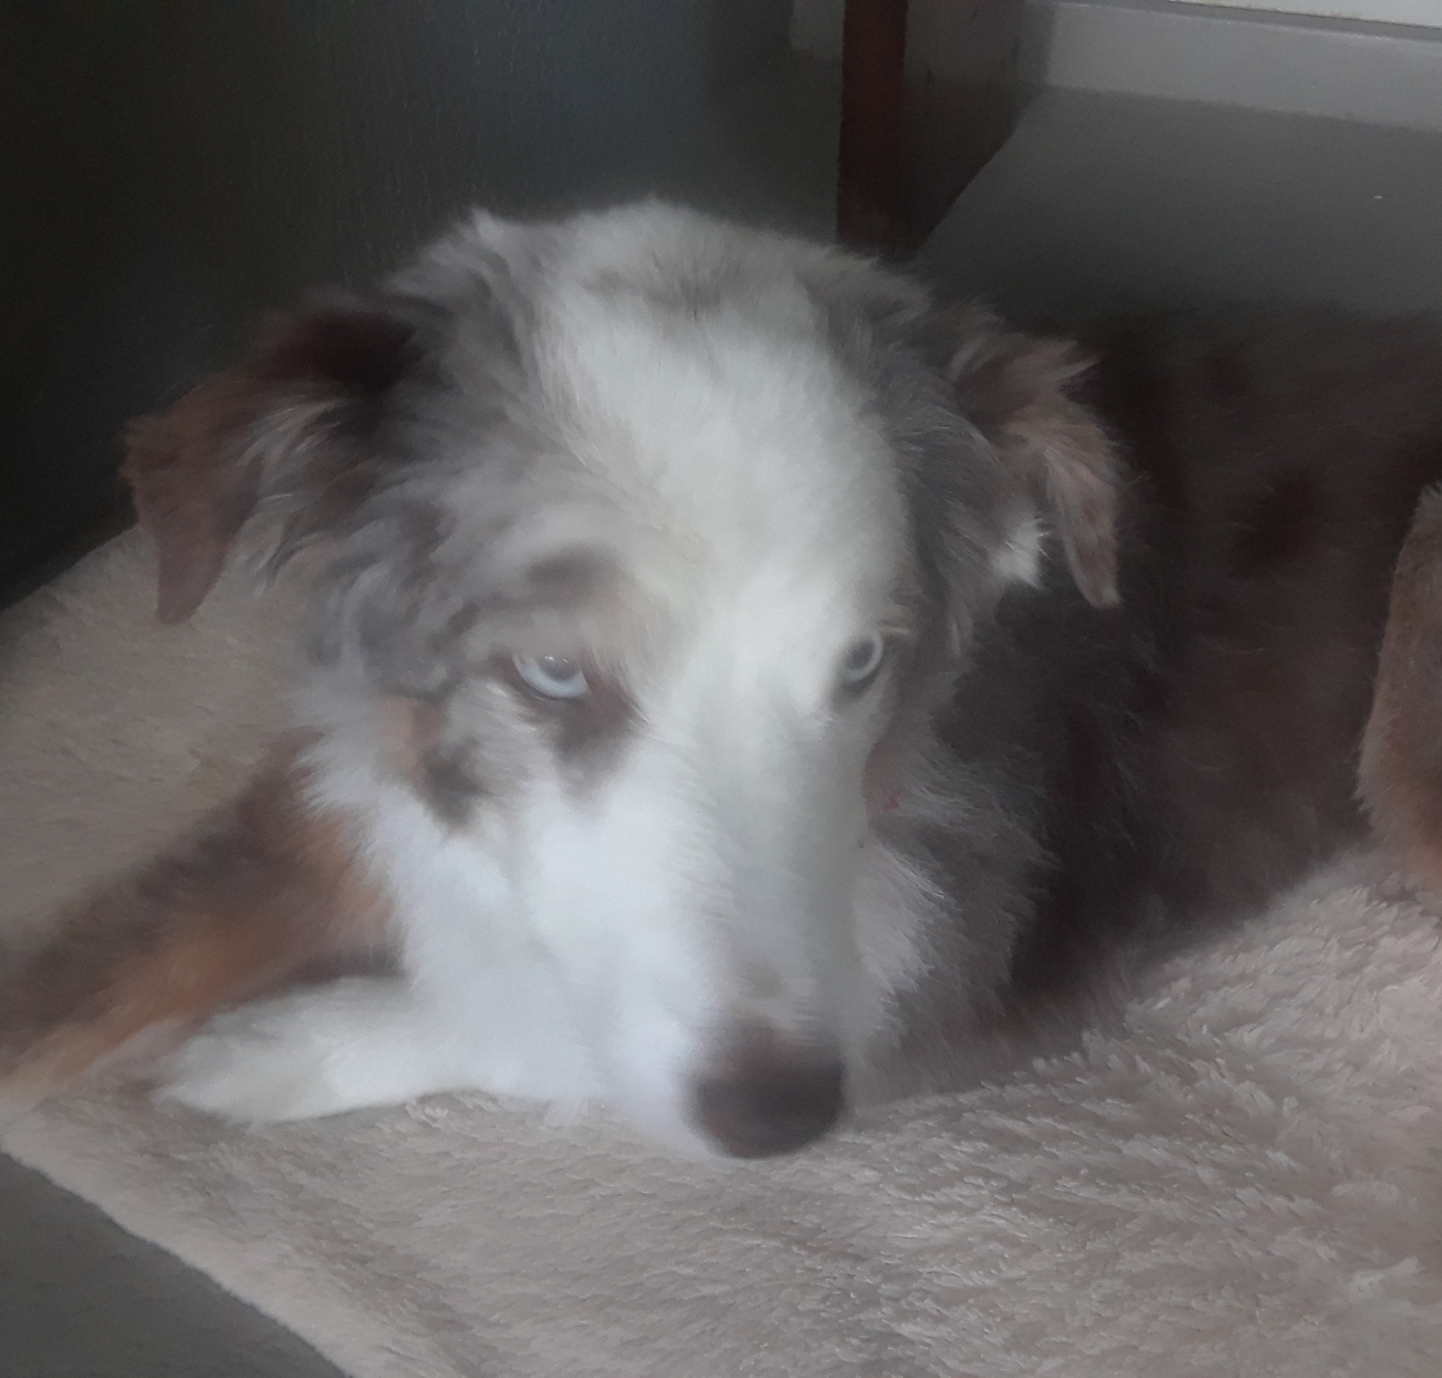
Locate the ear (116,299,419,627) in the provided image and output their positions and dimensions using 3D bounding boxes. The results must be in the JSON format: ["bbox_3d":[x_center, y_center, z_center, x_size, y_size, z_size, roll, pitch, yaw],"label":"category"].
[{"bbox_3d":[-0.119,-0.063,0.430,0.072,0.078,0.042,-10,31,-19],"label":"ear"}]

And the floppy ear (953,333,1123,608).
[{"bbox_3d":[0.091,-0.065,0.470,0.042,0.070,0.042,-10,31,-19],"label":"floppy ear"}]

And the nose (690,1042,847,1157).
[{"bbox_3d":[0.010,0.094,0.365,0.034,0.025,0.024,-7,45,-14],"label":"nose"}]

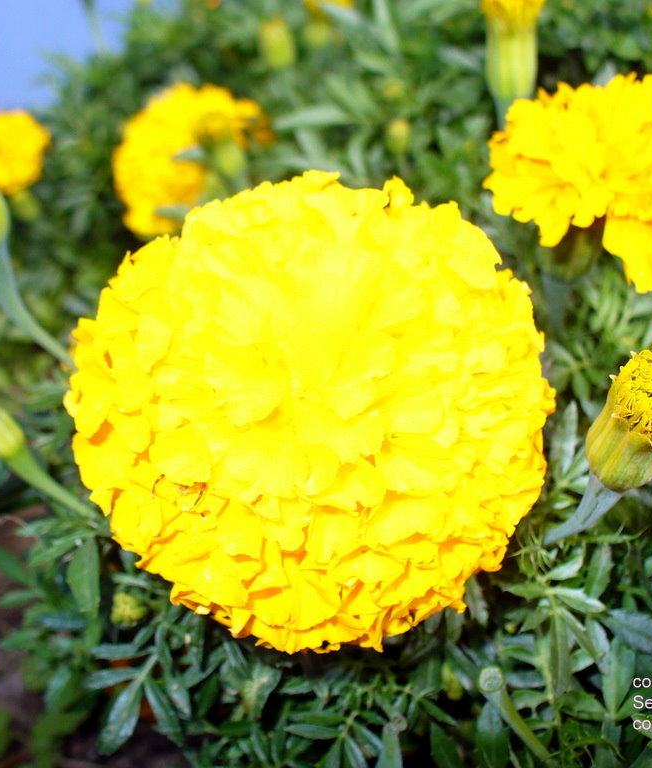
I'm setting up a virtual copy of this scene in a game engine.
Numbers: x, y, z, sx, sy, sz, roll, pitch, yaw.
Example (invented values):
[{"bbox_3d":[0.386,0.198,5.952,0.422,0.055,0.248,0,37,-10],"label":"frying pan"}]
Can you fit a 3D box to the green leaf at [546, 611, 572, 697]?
[{"bbox_3d":[0.061,0.070,0.285,0.007,0.005,0.024,0,64,0],"label":"green leaf"}]

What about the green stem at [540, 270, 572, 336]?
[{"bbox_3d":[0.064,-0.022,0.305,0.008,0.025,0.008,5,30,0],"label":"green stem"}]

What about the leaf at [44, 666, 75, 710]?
[{"bbox_3d":[-0.072,0.082,0.295,0.008,0.004,0.014,13,54,9],"label":"leaf"}]

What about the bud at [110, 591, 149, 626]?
[{"bbox_3d":[-0.054,0.062,0.300,0.010,0.009,0.010,-3,57,4],"label":"bud"}]

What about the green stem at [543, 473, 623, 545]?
[{"bbox_3d":[0.053,0.026,0.225,0.008,0.023,0.008,54,31,14],"label":"green stem"}]

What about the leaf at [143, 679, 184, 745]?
[{"bbox_3d":[-0.043,0.087,0.290,0.005,0.004,0.020,-26,61,-21],"label":"leaf"}]

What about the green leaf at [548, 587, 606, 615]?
[{"bbox_3d":[0.066,0.056,0.285,0.018,0.005,0.007,15,51,13],"label":"green leaf"}]

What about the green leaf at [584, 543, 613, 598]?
[{"bbox_3d":[0.072,0.050,0.290,0.006,0.004,0.018,15,62,17],"label":"green leaf"}]

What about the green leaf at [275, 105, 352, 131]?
[{"bbox_3d":[-0.006,-0.108,0.450,0.033,0.004,0.011,-4,63,-3],"label":"green leaf"}]

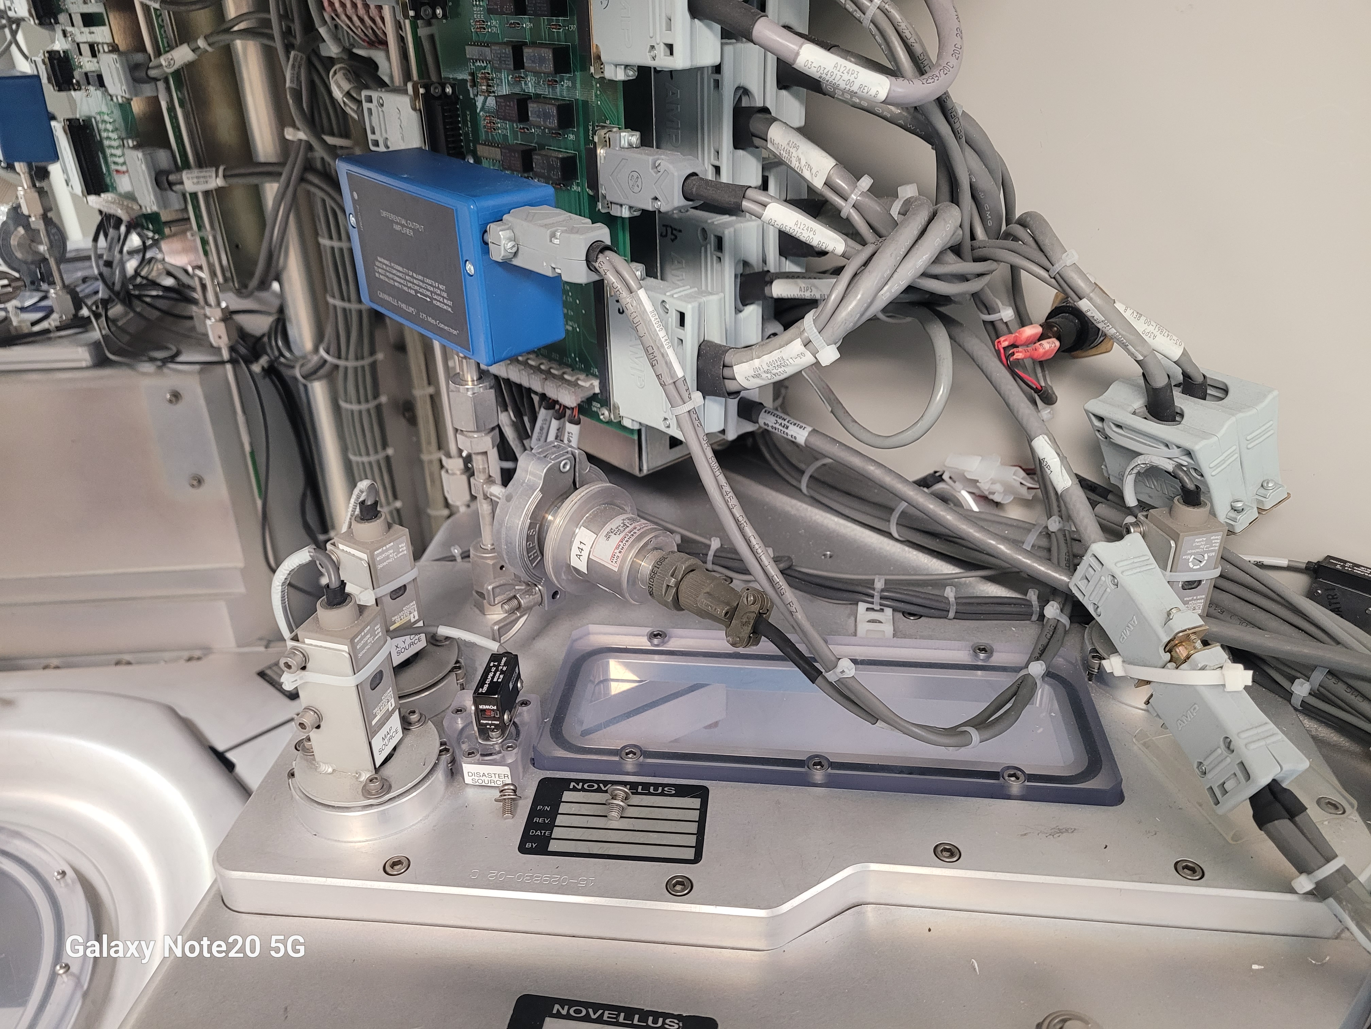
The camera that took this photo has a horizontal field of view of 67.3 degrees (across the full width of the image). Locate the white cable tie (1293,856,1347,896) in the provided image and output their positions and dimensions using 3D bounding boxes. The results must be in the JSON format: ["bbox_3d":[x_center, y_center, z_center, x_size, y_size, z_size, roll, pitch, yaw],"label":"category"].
[{"bbox_3d":[0.223,0.127,0.362,0.022,0.014,0.006,-37,52,16],"label":"white cable tie"}]

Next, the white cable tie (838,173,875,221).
[{"bbox_3d":[0.066,-0.123,0.398,0.006,0.017,0.011,35,20,12],"label":"white cable tie"}]

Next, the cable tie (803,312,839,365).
[{"bbox_3d":[0.049,-0.063,0.370,0.009,0.019,0.015,-27,5,9],"label":"cable tie"}]

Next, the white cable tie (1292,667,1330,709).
[{"bbox_3d":[0.250,0.069,0.412,0.008,0.017,0.014,32,9,12],"label":"white cable tie"}]

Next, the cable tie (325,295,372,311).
[{"bbox_3d":[-0.218,-0.139,0.672,0.036,0.005,0.030,-4,30,-3],"label":"cable tie"}]

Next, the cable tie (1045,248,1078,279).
[{"bbox_3d":[0.143,-0.095,0.390,0.005,0.014,0.010,46,23,6],"label":"cable tie"}]

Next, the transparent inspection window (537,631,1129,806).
[{"bbox_3d":[0.055,0.077,0.417,0.216,0.008,0.083,2,31,5],"label":"transparent inspection window"}]

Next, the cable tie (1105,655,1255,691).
[{"bbox_3d":[0.174,0.056,0.365,0.052,0.011,0.027,6,7,21],"label":"cable tie"}]

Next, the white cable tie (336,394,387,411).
[{"bbox_3d":[-0.222,-0.079,0.705,0.034,0.005,0.028,-4,30,-3],"label":"white cable tie"}]

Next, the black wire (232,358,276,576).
[{"bbox_3d":[-0.303,-0.038,0.730,0.020,0.165,0.030,2,31,5],"label":"black wire"}]

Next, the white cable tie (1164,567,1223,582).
[{"bbox_3d":[0.222,0.021,0.466,0.026,0.005,0.027,-10,31,-13],"label":"white cable tie"}]

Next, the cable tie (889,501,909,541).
[{"bbox_3d":[0.122,0.004,0.575,0.005,0.026,0.024,26,6,39],"label":"cable tie"}]

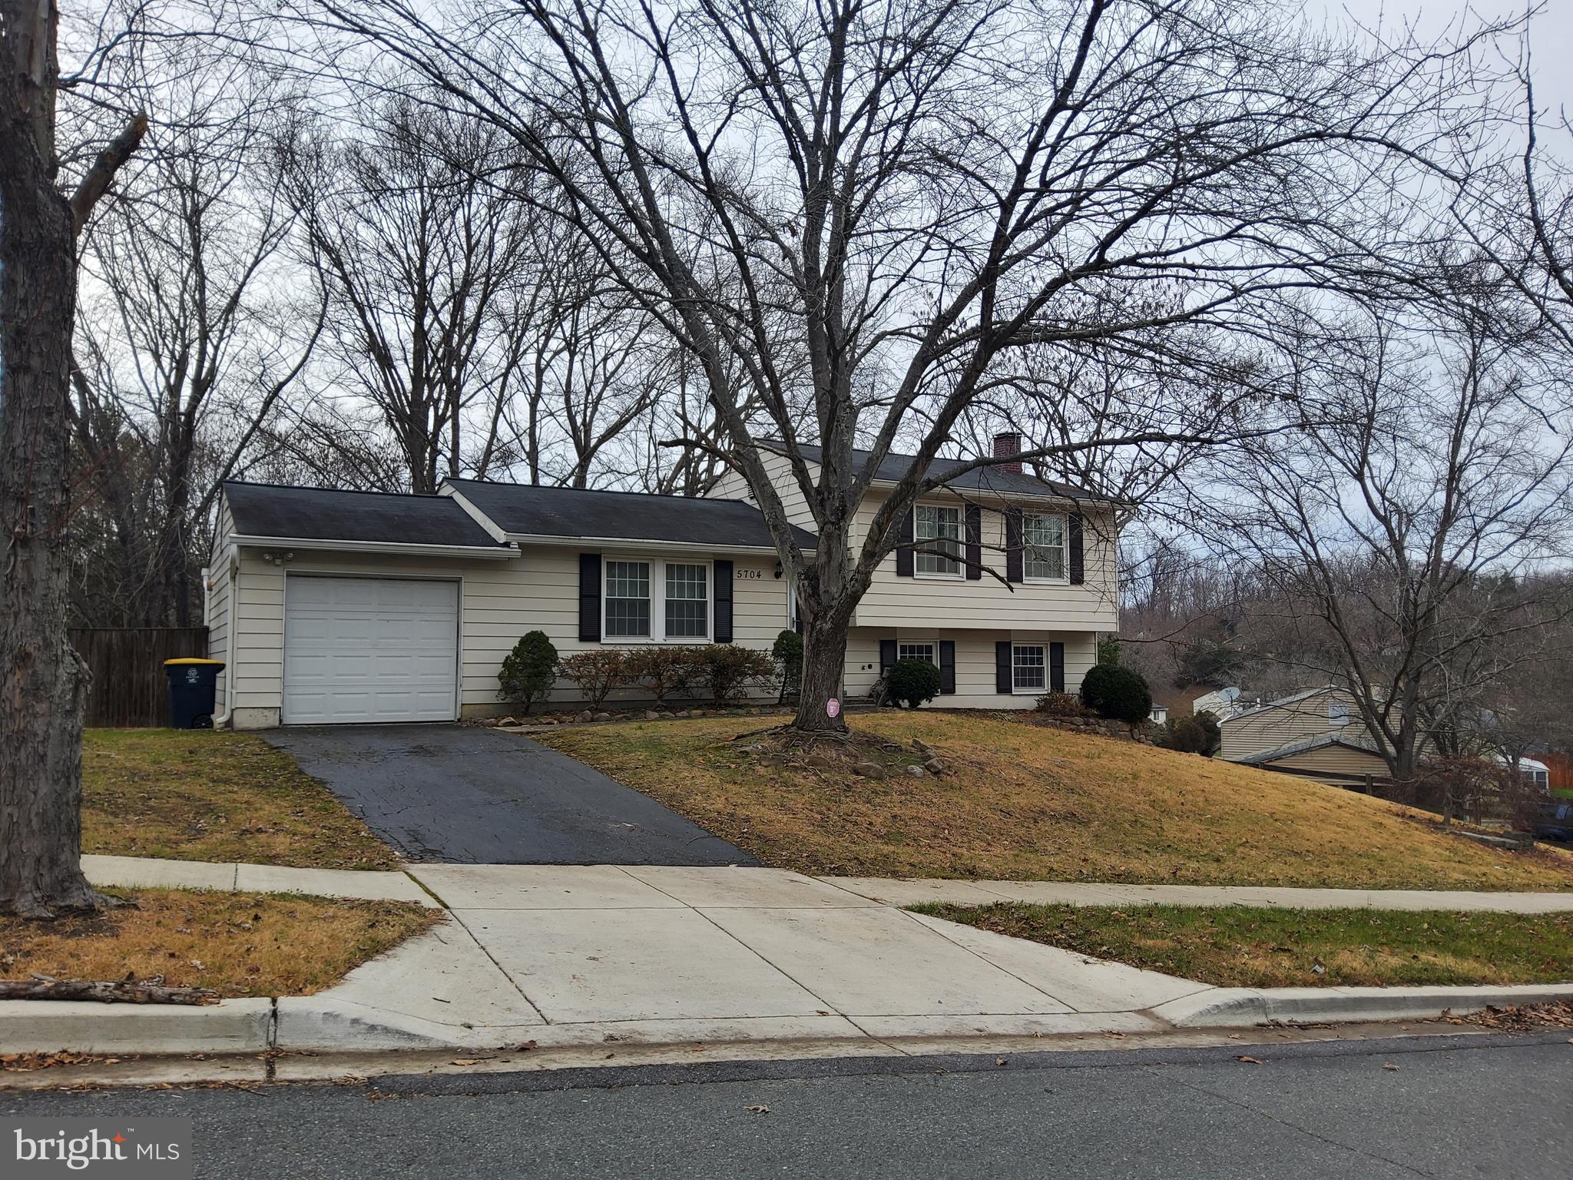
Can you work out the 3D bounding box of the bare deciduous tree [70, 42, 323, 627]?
[{"bbox_3d":[-17.602,-6.426,35.000,7.800,19.500,7.500,2,-5,-29],"label":"bare deciduous tree"}]

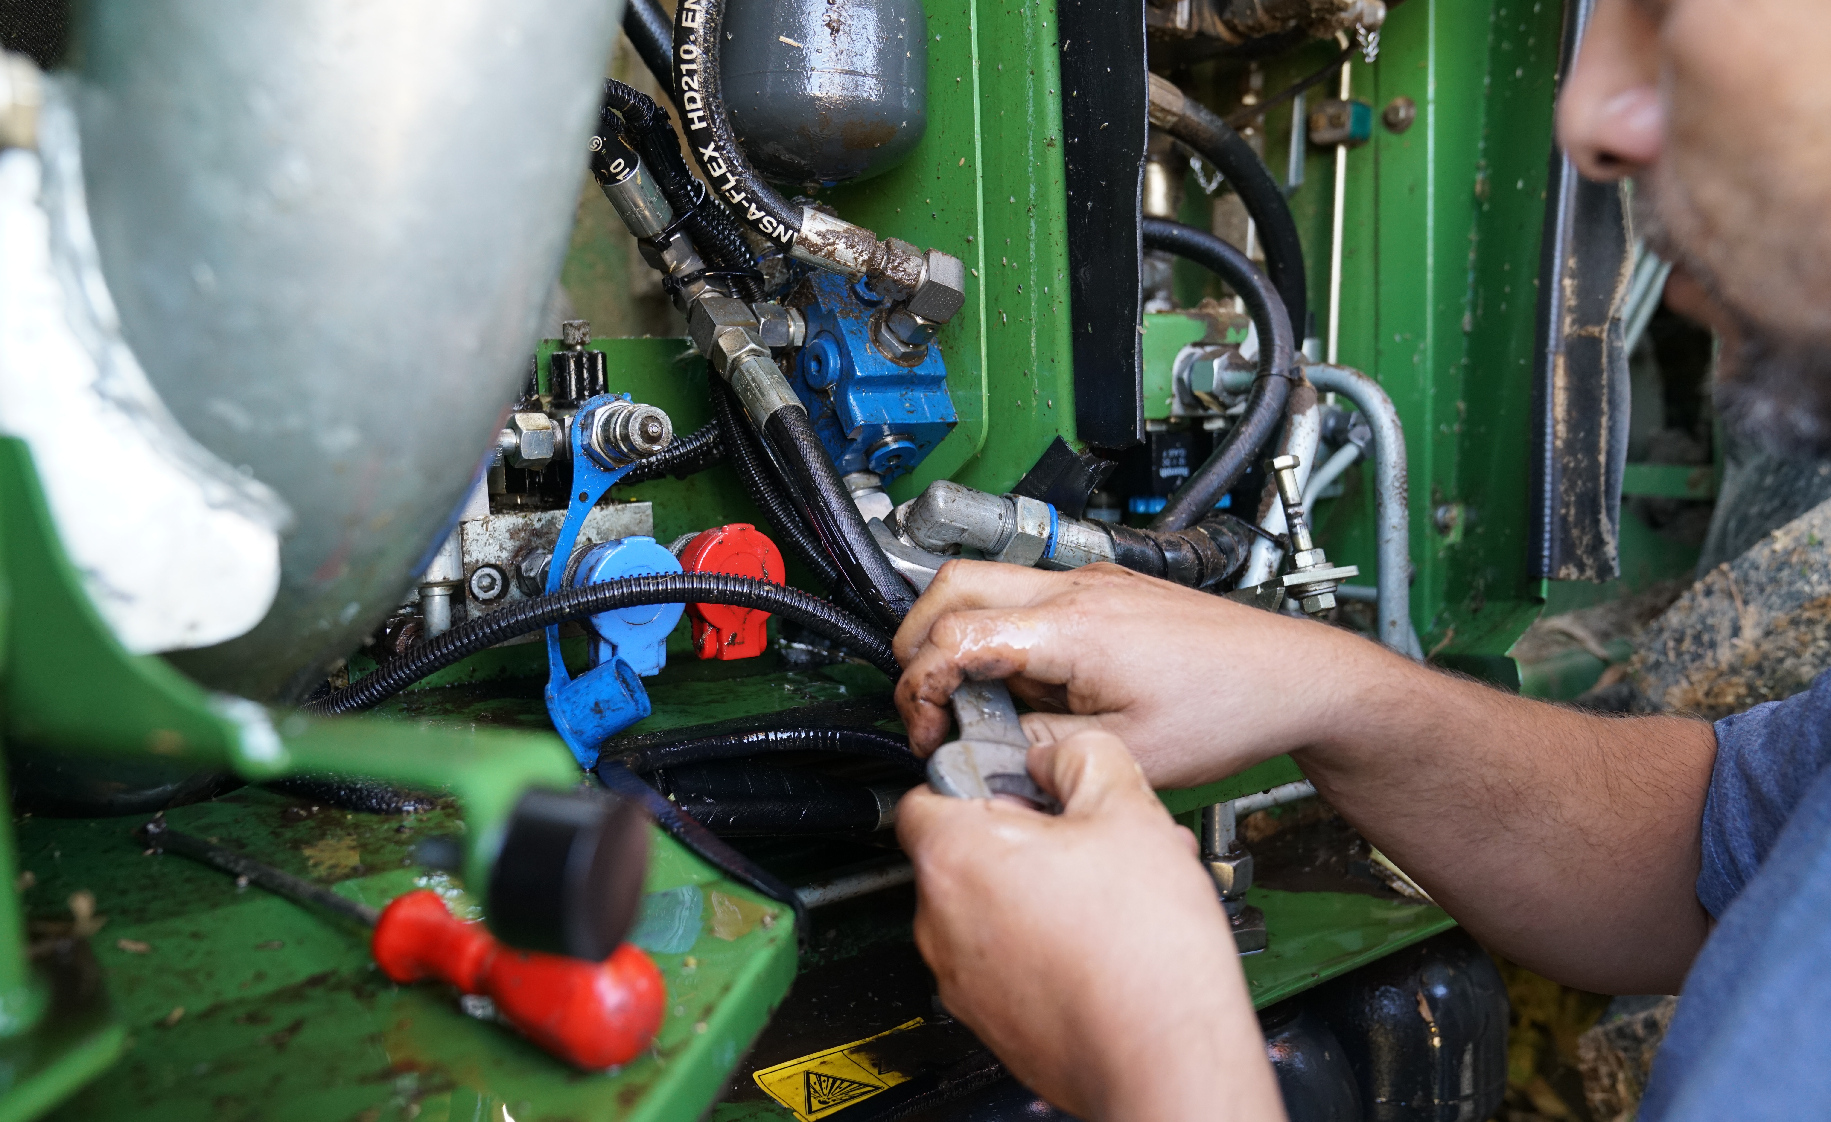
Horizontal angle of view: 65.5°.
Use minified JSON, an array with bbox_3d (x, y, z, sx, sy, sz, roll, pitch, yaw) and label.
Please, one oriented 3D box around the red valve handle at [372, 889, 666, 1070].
[{"bbox_3d":[-0.113,0.119,0.405,0.108,0.034,0.035,3,9,34],"label":"red valve handle"}]

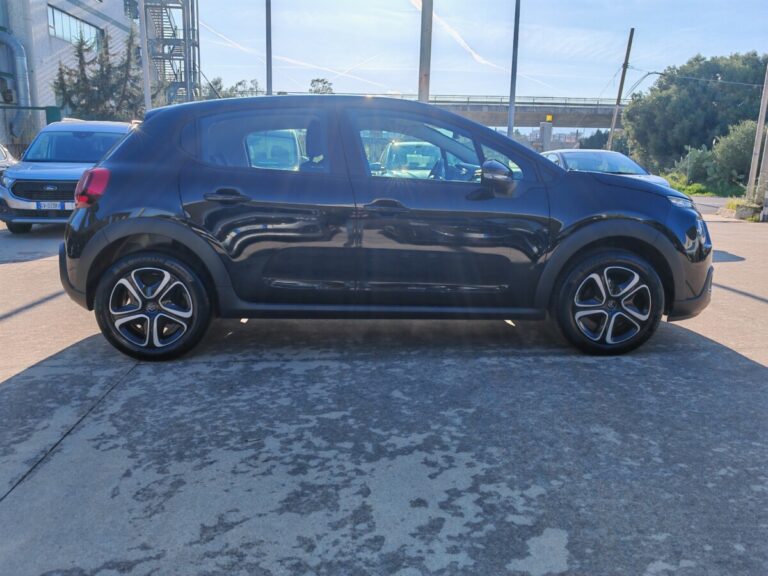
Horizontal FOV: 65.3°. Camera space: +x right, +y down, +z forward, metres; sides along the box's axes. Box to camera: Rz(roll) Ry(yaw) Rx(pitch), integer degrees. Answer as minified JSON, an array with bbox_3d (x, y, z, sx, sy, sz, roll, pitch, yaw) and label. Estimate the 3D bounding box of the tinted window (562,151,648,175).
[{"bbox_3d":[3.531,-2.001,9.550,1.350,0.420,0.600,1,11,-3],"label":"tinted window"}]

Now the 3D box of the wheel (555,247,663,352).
[{"bbox_3d":[1.282,0.074,3.495,0.630,0.630,0.205,0,11,-4],"label":"wheel"}]

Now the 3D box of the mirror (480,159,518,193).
[{"bbox_3d":[0.599,-0.589,3.106,0.170,0.175,0.210,0,11,-4],"label":"mirror"}]

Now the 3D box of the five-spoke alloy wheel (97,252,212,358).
[{"bbox_3d":[-1.251,0.080,3.304,0.630,0.630,0.205,0,11,-4],"label":"five-spoke alloy wheel"}]

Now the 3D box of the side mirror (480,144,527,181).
[{"bbox_3d":[0.623,-0.644,3.148,0.180,0.180,0.200,0,11,-4],"label":"side mirror"}]

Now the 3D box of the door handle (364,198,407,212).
[{"bbox_3d":[0.008,-0.437,3.173,0.220,0.070,0.055,0,11,-4],"label":"door handle"}]

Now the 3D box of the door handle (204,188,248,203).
[{"bbox_3d":[-0.816,-0.479,3.102,0.225,0.070,0.055,0,11,-4],"label":"door handle"}]

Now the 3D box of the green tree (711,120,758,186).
[{"bbox_3d":[16.042,-5.828,27.328,2.800,3.500,2.800,7,13,29],"label":"green tree"}]

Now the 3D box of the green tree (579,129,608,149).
[{"bbox_3d":[20.327,-12.853,58.542,3.400,5.290,3.400,5,12,18],"label":"green tree"}]

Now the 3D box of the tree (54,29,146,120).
[{"bbox_3d":[-11.309,-7.159,24.111,3.700,6.320,3.700,-4,12,-24],"label":"tree"}]

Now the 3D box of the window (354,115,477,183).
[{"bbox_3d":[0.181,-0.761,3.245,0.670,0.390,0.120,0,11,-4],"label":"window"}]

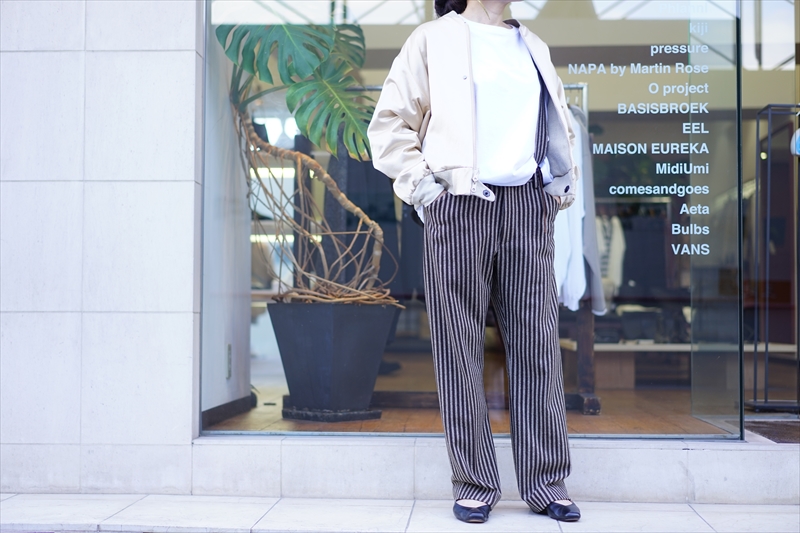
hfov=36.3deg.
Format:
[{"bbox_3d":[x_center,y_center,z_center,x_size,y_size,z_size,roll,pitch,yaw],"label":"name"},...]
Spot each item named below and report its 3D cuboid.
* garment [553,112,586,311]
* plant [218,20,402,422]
[{"bbox_3d":[0.619,-0.224,4.655,0.150,0.790,0.460,0,-2,1],"label":"garment"},{"bbox_3d":[-0.291,-0.183,4.223,0.600,1.410,0.680,0,-2,3],"label":"plant"}]

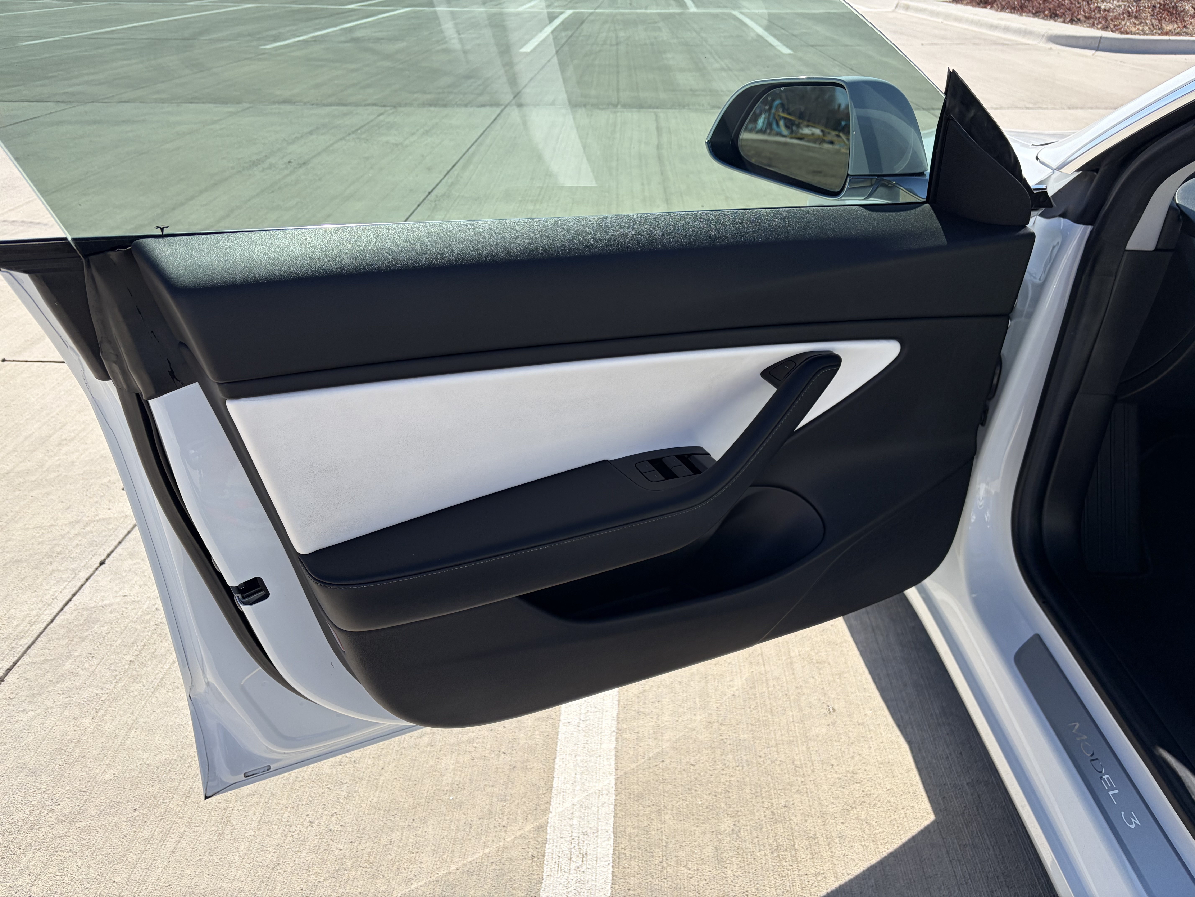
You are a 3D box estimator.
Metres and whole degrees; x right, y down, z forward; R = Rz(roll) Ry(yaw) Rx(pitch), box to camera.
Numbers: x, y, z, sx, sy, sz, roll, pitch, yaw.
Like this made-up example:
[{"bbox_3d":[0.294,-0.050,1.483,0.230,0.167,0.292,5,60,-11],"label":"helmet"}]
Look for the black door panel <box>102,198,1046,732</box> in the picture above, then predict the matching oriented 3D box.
[{"bbox_3d":[0.058,0.037,1.099,1.020,0.645,0.160,-10,30,-18],"label":"black door panel"}]

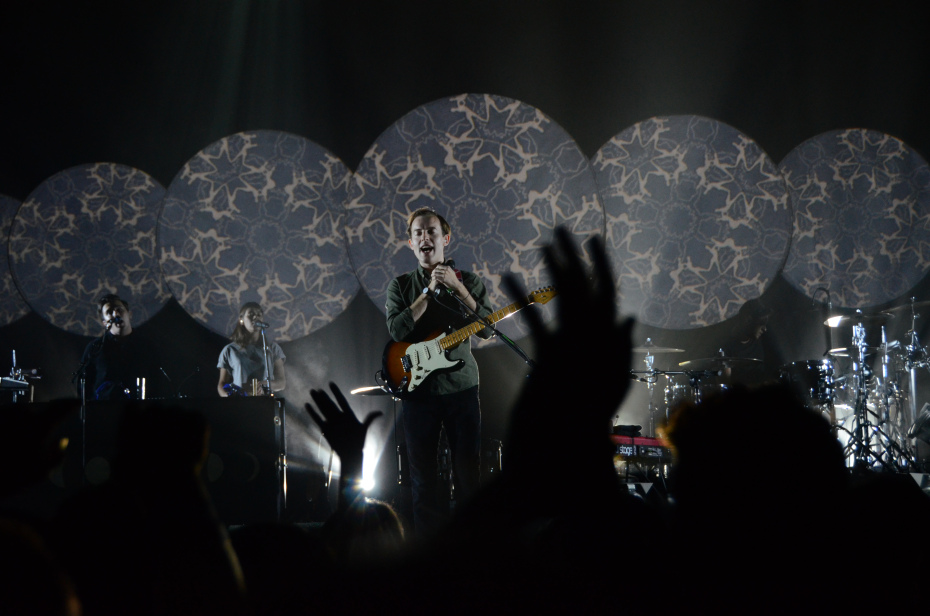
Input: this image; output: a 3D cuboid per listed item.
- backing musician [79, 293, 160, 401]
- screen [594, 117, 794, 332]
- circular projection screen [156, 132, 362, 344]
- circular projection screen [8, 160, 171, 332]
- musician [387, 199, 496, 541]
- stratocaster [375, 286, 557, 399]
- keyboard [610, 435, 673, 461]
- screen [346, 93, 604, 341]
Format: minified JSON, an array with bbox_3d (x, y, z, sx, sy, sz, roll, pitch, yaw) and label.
[{"bbox_3d":[-2.413,0.736,12.944,0.550,1.680,0.400,-2,-4,-3],"label":"backing musician"},{"bbox_3d":[1.868,-0.736,15.800,1.820,1.820,0.070,-2,-4,0],"label":"screen"},{"bbox_3d":[-1.715,-0.617,15.800,1.790,1.790,0.070,-2,-4,0],"label":"circular projection screen"},{"bbox_3d":[-3.162,-0.498,15.800,1.450,1.450,0.070,-2,-4,0],"label":"circular projection screen"},{"bbox_3d":[-0.119,0.439,8.590,0.520,1.810,0.450,-2,-4,6],"label":"musician"},{"bbox_3d":[0.034,0.107,8.450,0.980,0.325,0.080,-27,-31,6],"label":"stratocaster"},{"bbox_3d":[1.071,0.893,11.800,0.330,0.125,1.200,0,-4,-30],"label":"keyboard"},{"bbox_3d":[0.089,-0.736,15.800,2.200,2.200,0.070,-2,-4,0],"label":"screen"}]

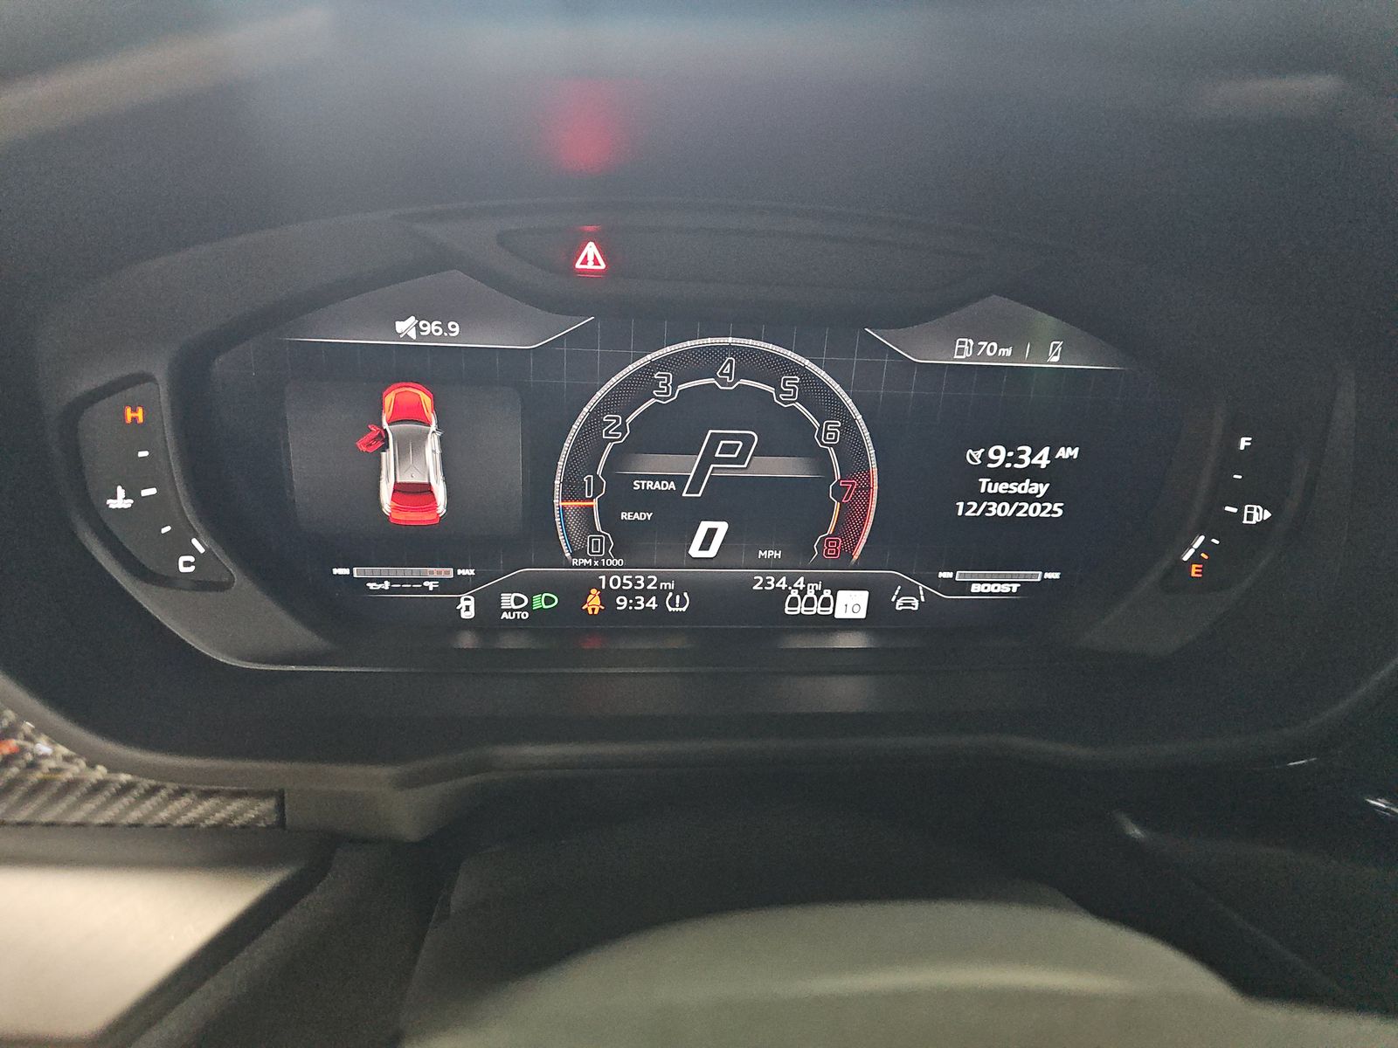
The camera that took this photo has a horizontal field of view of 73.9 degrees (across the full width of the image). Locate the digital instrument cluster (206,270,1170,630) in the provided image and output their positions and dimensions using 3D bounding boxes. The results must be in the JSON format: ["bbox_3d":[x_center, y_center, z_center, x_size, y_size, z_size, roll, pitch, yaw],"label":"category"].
[{"bbox_3d":[0.006,-0.020,0.290,0.293,0.110,0.020,1,22,-7],"label":"digital instrument cluster"}]

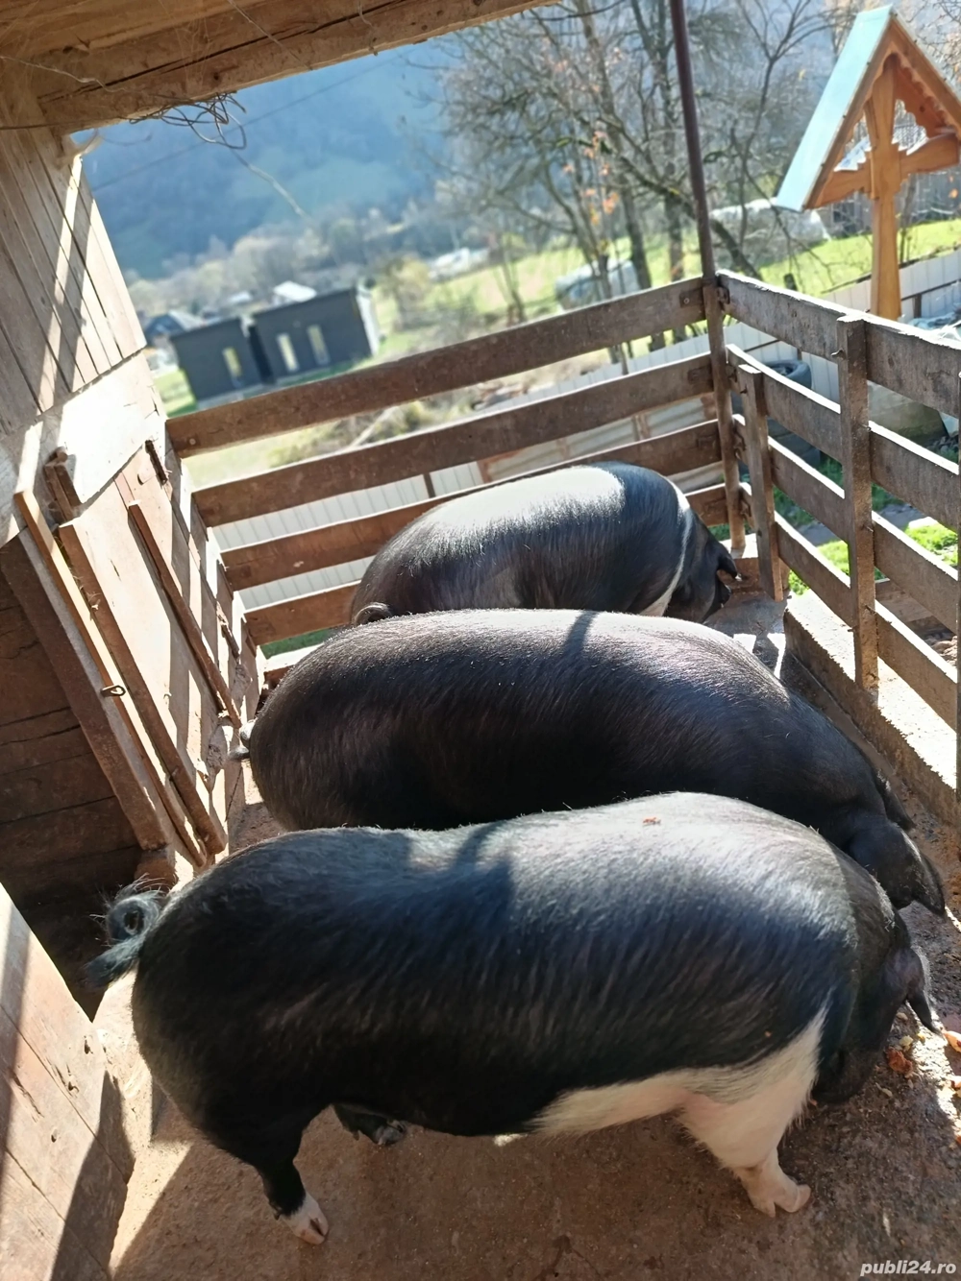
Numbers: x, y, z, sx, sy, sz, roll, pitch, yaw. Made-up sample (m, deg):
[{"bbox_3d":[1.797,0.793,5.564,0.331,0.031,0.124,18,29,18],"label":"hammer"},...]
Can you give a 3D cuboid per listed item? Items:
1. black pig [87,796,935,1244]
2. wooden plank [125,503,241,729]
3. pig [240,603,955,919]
[{"bbox_3d":[0.070,0.617,1.454,1.328,0.760,0.448,-10,28,11],"label":"black pig"},{"bbox_3d":[-0.915,-0.053,2.796,0.030,0.819,0.045,-14,28,3],"label":"wooden plank"},{"bbox_3d":[0.165,0.302,1.974,1.504,0.768,0.464,-3,30,23],"label":"pig"}]

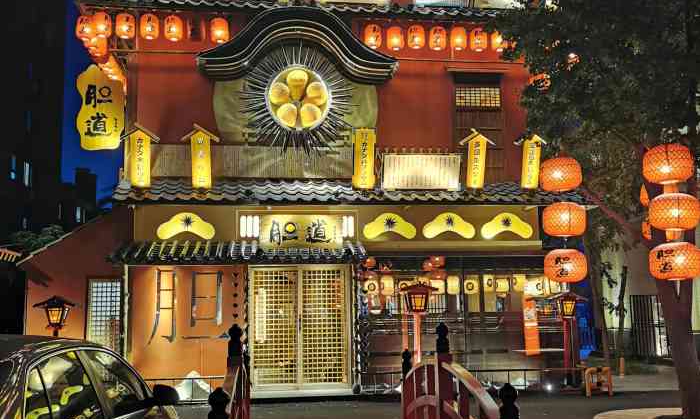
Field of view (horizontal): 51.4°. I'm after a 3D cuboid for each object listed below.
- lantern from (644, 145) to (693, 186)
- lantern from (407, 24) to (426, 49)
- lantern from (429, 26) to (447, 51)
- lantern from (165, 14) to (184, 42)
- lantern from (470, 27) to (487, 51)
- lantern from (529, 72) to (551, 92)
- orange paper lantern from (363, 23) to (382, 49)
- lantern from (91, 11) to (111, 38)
[{"bbox_3d":[3.185,-0.449,7.286,0.480,0.400,0.480,0,-7,-7],"label":"lantern"},{"bbox_3d":[1.190,-3.097,13.029,0.320,0.445,0.320,0,-7,-7],"label":"lantern"},{"bbox_3d":[1.571,-3.071,13.070,0.320,0.445,0.320,0,-7,-7],"label":"lantern"},{"bbox_3d":[-3.019,-3.129,12.521,0.300,0.430,0.300,0,-8,-7],"label":"lantern"},{"bbox_3d":[2.409,-3.165,13.594,0.317,0.412,0.317,0,-8,-7],"label":"lantern"},{"bbox_3d":[4.194,-2.881,16.065,0.330,0.412,0.330,0,-8,-7],"label":"lantern"},{"bbox_3d":[0.391,-2.935,12.355,0.295,0.385,0.295,0,-8,-8],"label":"orange paper lantern"},{"bbox_3d":[-4.000,-2.984,11.778,0.295,0.385,0.295,0,-8,-8],"label":"lantern"}]

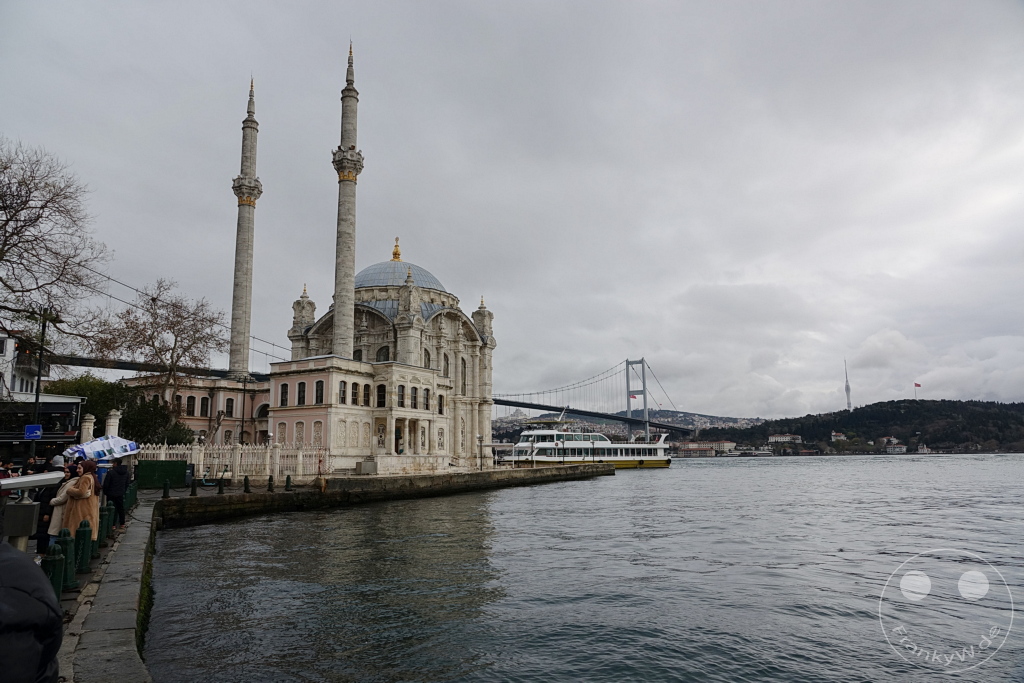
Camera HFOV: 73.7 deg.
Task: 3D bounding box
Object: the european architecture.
[{"bbox_3d":[-16.973,-6.838,72.401,28.000,40.500,33.500,-6,-11,27],"label":"european architecture"}]

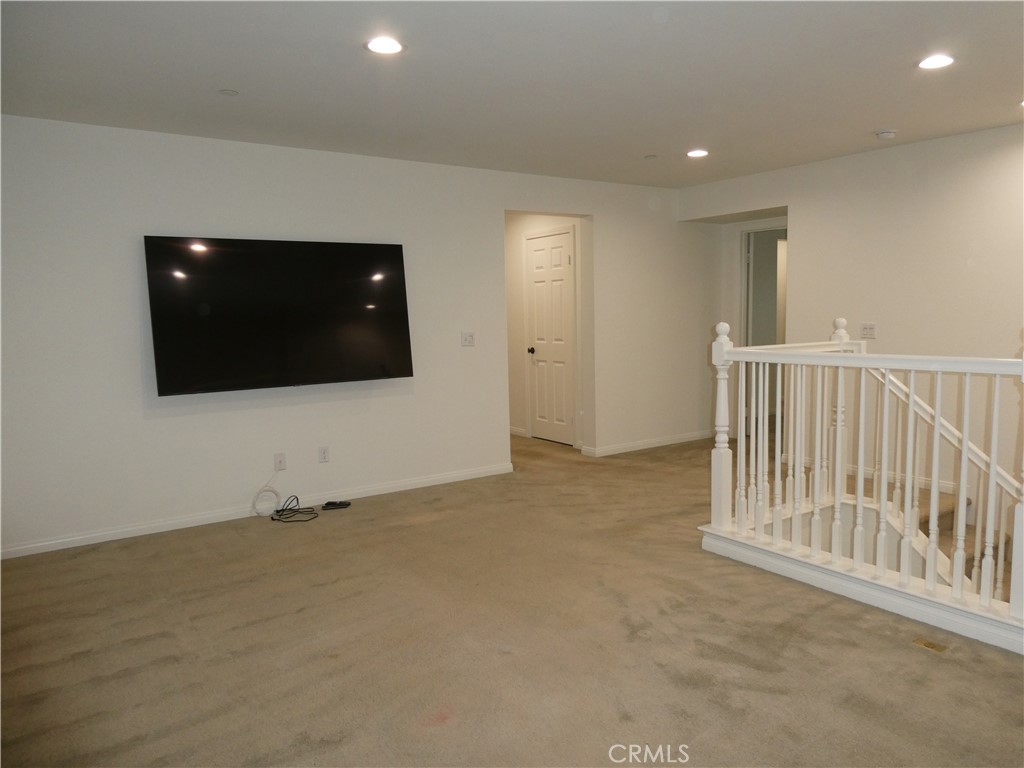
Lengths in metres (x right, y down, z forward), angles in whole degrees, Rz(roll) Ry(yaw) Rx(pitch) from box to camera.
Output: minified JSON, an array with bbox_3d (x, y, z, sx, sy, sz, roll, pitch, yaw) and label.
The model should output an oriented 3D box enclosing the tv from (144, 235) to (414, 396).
[{"bbox_3d":[-1.464,-0.463,4.710,1.675,0.953,0.065,-5,1,-34],"label":"tv"}]

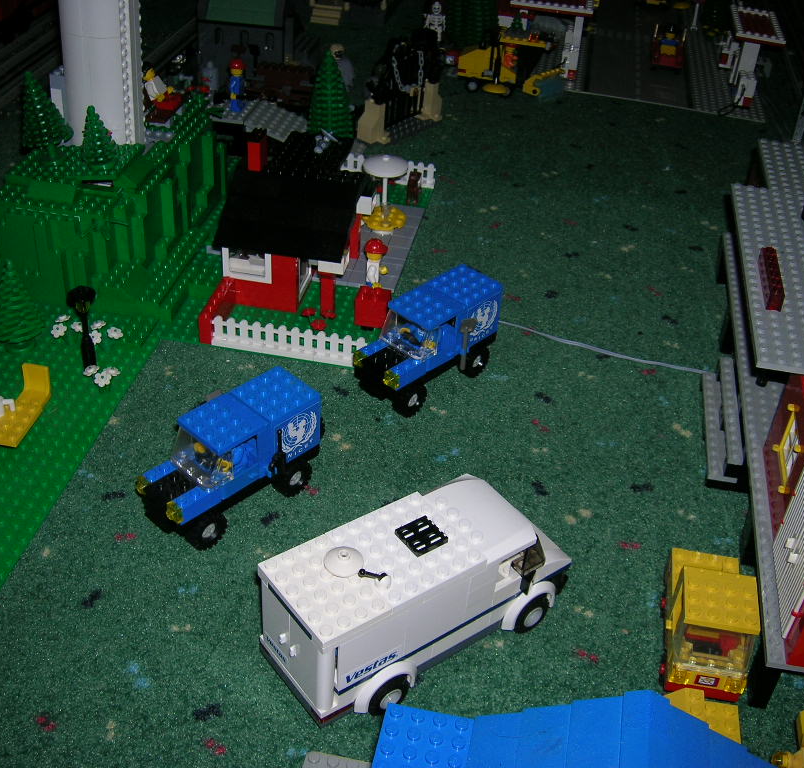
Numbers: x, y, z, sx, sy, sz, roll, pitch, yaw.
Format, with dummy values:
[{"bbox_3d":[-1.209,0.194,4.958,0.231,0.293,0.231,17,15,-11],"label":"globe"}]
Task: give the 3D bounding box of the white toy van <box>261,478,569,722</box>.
[{"bbox_3d":[0.009,0.087,0.440,0.139,0.067,0.056,-21,44,-30],"label":"white toy van"}]

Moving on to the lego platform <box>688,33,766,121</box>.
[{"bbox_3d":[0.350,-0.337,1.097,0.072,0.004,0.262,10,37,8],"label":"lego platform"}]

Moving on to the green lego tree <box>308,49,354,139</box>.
[{"bbox_3d":[-0.059,-0.236,0.831,0.038,0.084,0.038,3,37,-2],"label":"green lego tree"}]

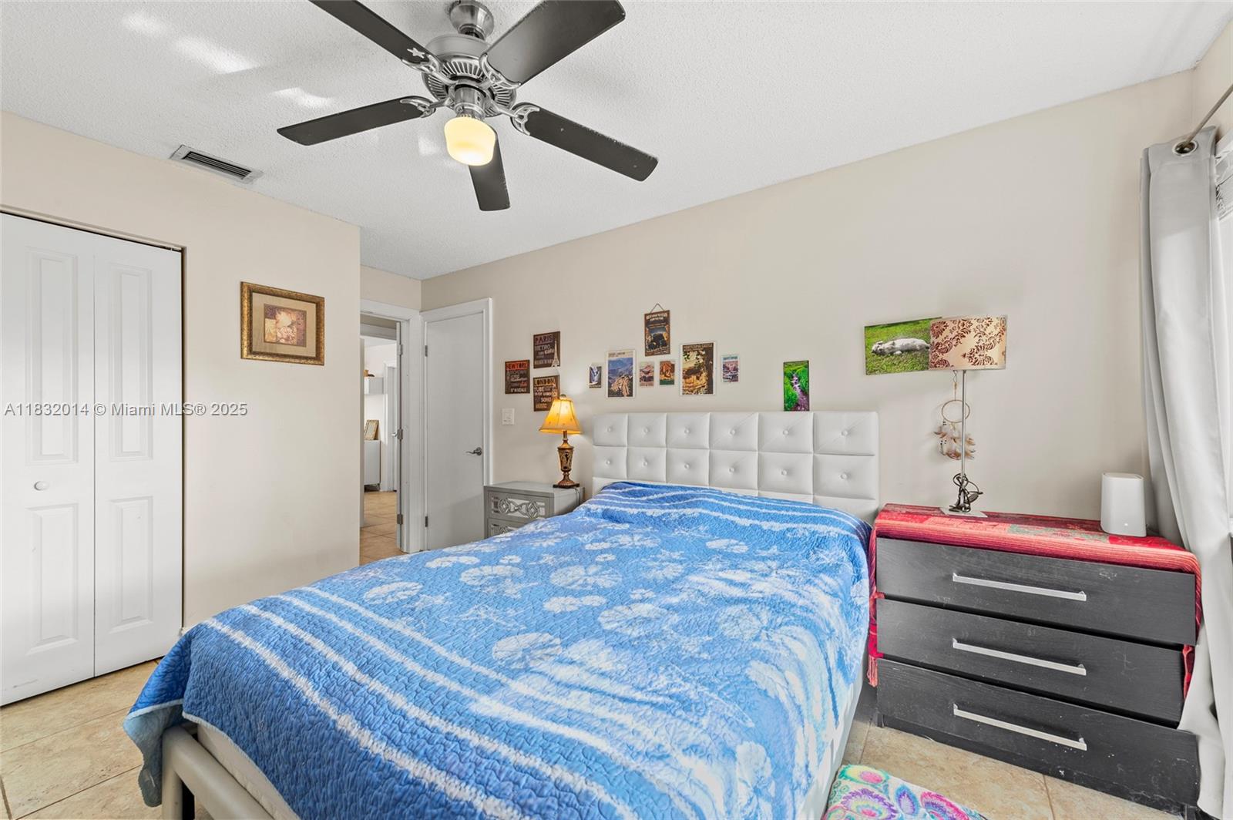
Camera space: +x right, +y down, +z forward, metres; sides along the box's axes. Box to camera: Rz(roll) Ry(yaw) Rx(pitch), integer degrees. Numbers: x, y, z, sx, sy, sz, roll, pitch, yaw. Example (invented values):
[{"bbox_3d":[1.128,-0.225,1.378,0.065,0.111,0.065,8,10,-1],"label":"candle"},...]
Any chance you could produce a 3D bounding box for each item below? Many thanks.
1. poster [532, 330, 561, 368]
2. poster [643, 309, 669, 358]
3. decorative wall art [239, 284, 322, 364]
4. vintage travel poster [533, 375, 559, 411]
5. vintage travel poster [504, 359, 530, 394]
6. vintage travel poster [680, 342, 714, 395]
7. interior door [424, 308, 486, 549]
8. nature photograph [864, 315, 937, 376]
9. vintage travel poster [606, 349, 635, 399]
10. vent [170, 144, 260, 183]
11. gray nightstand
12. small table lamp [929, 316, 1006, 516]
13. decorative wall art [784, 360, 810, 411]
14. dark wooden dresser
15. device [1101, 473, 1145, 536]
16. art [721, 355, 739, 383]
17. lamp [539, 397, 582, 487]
[{"bbox_3d":[-0.509,-0.437,3.540,0.261,0.255,0.012,-1,-1,34],"label":"poster"},{"bbox_3d":[0.261,-0.478,3.024,0.178,0.275,0.012,-1,-1,34],"label":"poster"},{"bbox_3d":[-1.936,-0.486,2.792,0.030,0.427,0.430,-1,-1,34],"label":"decorative wall art"},{"bbox_3d":[-0.521,-0.119,3.555,0.258,0.257,0.010,-1,-1,33],"label":"vintage travel poster"},{"bbox_3d":[-0.772,-0.253,3.722,0.267,0.261,0.010,-1,-1,33],"label":"vintage travel poster"},{"bbox_3d":[0.488,-0.244,2.871,0.228,0.313,0.010,-1,-1,34],"label":"vintage travel poster"},{"bbox_3d":[-1.394,0.215,4.150,0.759,2.027,0.040,-1,-1,33],"label":"interior door"},{"bbox_3d":[1.365,-0.294,2.280,0.313,0.245,0.015,-1,-1,34],"label":"nature photograph"},{"bbox_3d":[0.033,-0.234,3.176,0.229,0.310,0.010,-1,-1,34],"label":"vintage travel poster"},{"bbox_3d":[-1.983,-1.206,2.384,0.206,0.017,0.316,-1,-1,33],"label":"vent"},{"bbox_3d":[-0.587,0.883,3.367,0.660,0.678,0.310,-1,-1,34],"label":"gray nightstand"},{"bbox_3d":[1.442,0.025,1.971,0.251,0.797,0.246,-1,-1,33],"label":"small table lamp"},{"bbox_3d":[0.961,-0.122,2.551,0.130,0.272,0.012,-1,-1,34],"label":"decorative wall art"},{"bbox_3d":[1.446,0.803,1.779,0.813,0.764,0.477,-1,-1,33],"label":"dark wooden dresser"},{"bbox_3d":[1.747,0.325,1.655,0.095,0.190,0.140,-1,-1,34],"label":"device"},{"bbox_3d":[0.660,-0.233,2.775,0.104,0.161,0.010,-1,-1,33],"label":"art"},{"bbox_3d":[-0.349,0.206,3.242,0.292,0.621,0.291,-1,-1,0],"label":"lamp"}]

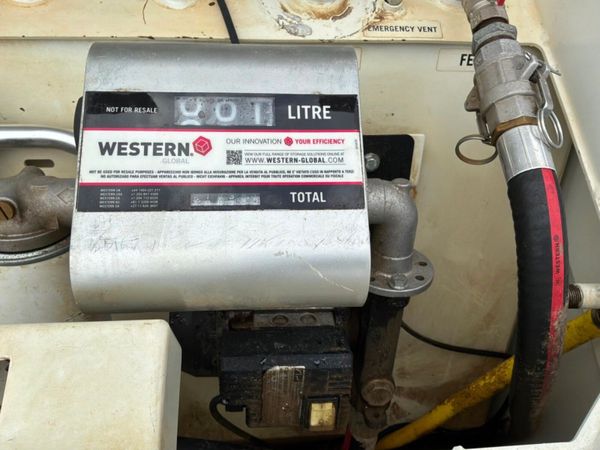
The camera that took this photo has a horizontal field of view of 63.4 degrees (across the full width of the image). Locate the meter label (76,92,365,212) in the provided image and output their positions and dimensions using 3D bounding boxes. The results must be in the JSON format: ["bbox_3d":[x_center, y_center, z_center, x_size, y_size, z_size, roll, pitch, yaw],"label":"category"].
[{"bbox_3d":[-0.062,-0.062,0.403,0.230,0.001,0.103,-1,77,-5],"label":"meter label"}]

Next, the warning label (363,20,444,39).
[{"bbox_3d":[0.109,-0.207,0.515,0.084,0.001,0.024,0,66,-3],"label":"warning label"}]

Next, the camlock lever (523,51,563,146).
[{"bbox_3d":[0.211,-0.108,0.420,0.031,0.022,0.079,15,63,-45],"label":"camlock lever"}]

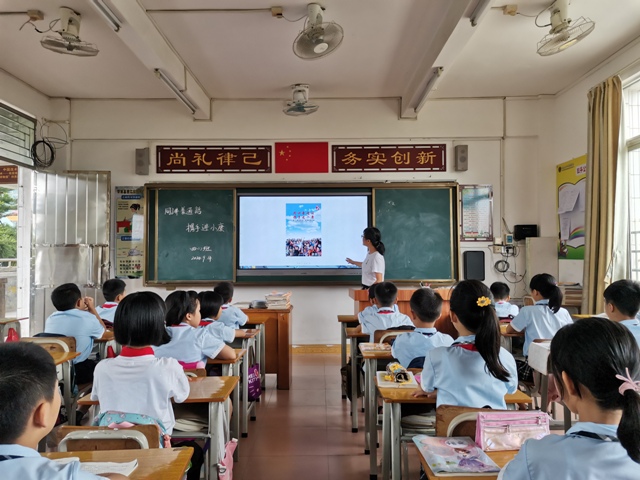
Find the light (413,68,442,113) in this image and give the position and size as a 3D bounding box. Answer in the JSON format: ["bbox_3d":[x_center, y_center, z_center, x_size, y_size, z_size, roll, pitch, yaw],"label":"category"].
[{"bbox_3d":[1.136,-1.581,5.250,0.080,0.090,1.240,0,-2,0],"label":"light"}]

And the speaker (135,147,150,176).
[{"bbox_3d":[-2.280,-1.018,6.203,0.135,0.340,0.160,0,-2,0],"label":"speaker"}]

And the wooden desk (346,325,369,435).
[{"bbox_3d":[0.500,1.057,3.700,0.600,0.710,0.410,0,-2,0],"label":"wooden desk"}]

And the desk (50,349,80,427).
[{"bbox_3d":[-1.730,1.025,2.640,0.600,0.710,0.410,0,-2,0],"label":"desk"}]

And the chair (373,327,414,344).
[{"bbox_3d":[0.522,0.988,3.267,0.370,0.770,0.420,0,-2,0],"label":"chair"}]

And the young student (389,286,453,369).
[{"bbox_3d":[0.550,0.820,2.636,0.380,1.120,0.580,0,-2,0],"label":"young student"}]

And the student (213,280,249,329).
[{"bbox_3d":[-0.782,0.880,4.001,0.380,1.070,0.550,0,-2,6],"label":"student"}]

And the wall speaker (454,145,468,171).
[{"bbox_3d":[1.830,-1.049,6.266,0.150,0.335,0.140,0,-2,0],"label":"wall speaker"}]

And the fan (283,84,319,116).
[{"bbox_3d":[-0.237,-1.686,5.839,0.430,0.370,0.430,0,-2,0],"label":"fan"}]

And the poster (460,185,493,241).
[{"bbox_3d":[2.035,-0.352,6.284,0.430,0.730,0.025,0,-2,0],"label":"poster"}]

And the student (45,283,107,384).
[{"bbox_3d":[-1.540,0.832,3.043,0.410,1.090,0.580,-1,-2,10],"label":"student"}]

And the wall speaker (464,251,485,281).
[{"bbox_3d":[2.002,0.341,6.205,0.235,0.385,0.170,0,-2,0],"label":"wall speaker"}]

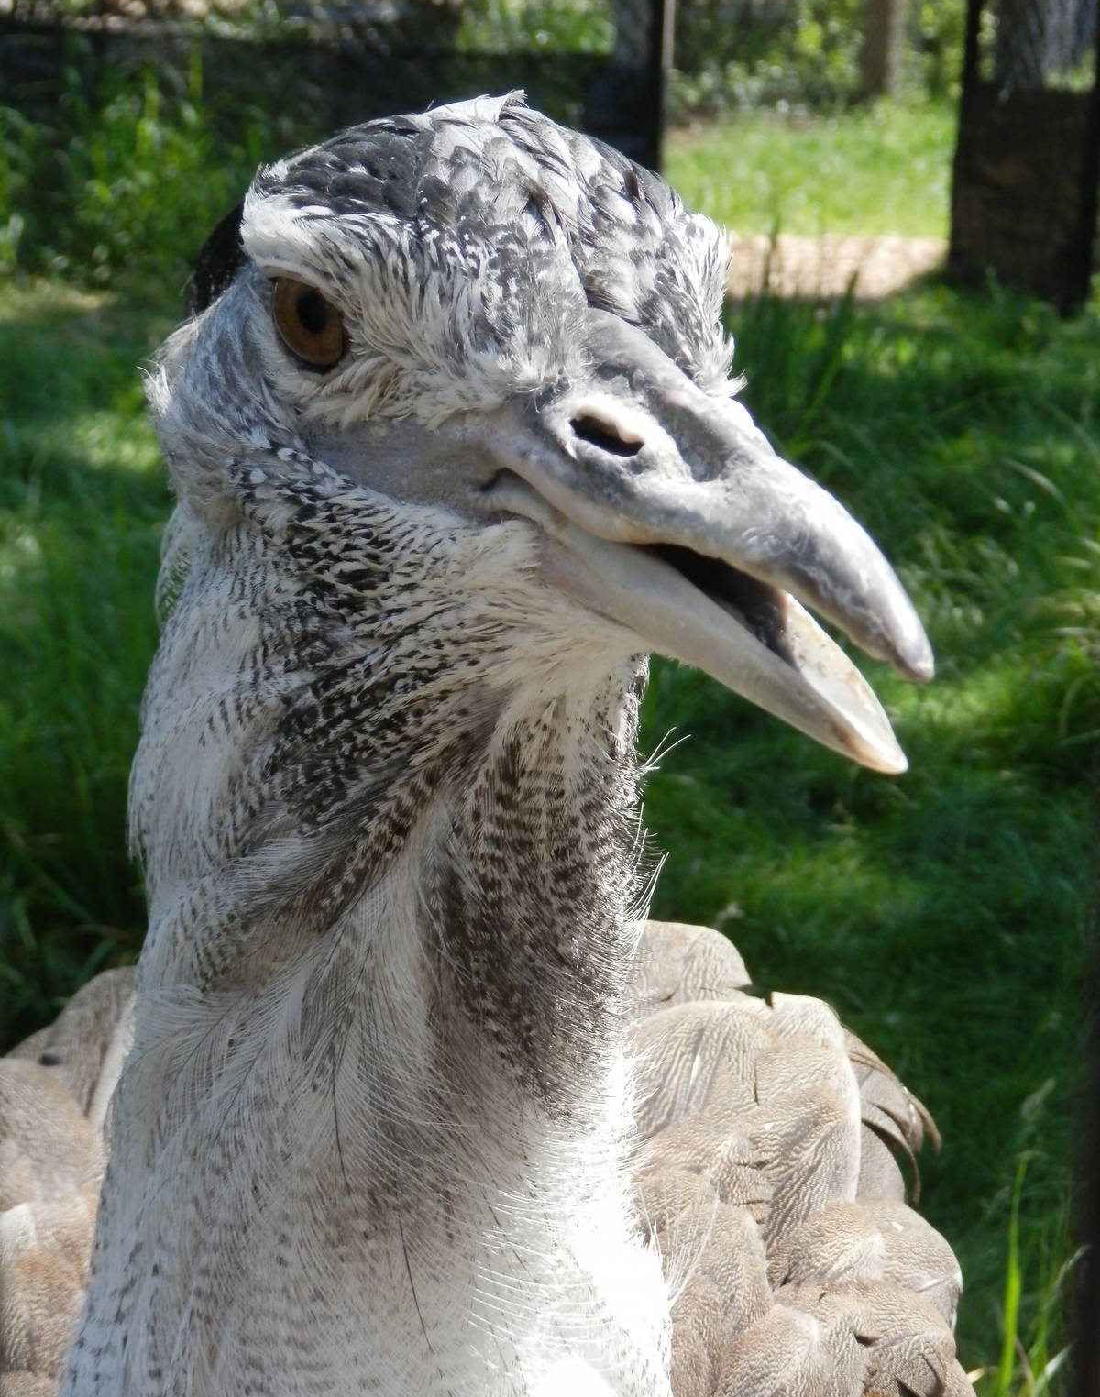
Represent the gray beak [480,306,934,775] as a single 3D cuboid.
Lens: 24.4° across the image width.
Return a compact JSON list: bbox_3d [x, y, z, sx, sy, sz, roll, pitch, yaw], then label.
[{"bbox_3d":[0.034,-0.030,0.485,0.041,0.056,0.108,0,24,-46],"label":"gray beak"}]

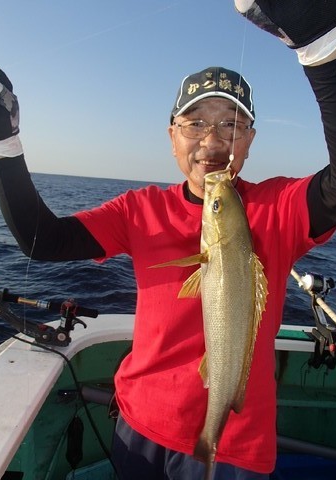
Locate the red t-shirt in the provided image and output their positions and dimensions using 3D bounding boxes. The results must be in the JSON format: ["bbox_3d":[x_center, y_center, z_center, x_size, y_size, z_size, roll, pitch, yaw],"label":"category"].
[{"bbox_3d":[0.075,0.175,0.920,0.600,0.640,0.290,6,9,12],"label":"red t-shirt"}]

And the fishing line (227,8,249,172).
[{"bbox_3d":[0.097,-0.206,0.540,0.012,0.220,0.009,5,9,0],"label":"fishing line"}]

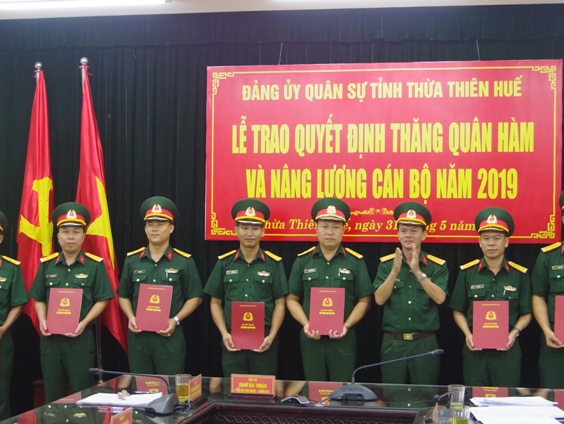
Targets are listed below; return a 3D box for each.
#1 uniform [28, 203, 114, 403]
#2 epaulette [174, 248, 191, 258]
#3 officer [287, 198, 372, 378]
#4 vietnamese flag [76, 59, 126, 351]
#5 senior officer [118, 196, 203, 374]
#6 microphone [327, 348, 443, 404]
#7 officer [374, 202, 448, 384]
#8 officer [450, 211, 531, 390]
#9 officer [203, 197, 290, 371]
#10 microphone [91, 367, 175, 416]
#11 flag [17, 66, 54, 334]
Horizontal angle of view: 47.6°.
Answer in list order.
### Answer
[{"bbox_3d":[-1.397,0.790,4.240,0.550,1.710,0.380,0,-1,-3],"label":"uniform"},{"bbox_3d":[-0.662,0.276,4.250,0.130,0.022,0.050,24,24,3],"label":"epaulette"},{"bbox_3d":[0.324,0.788,4.270,0.540,1.750,0.340,0,-1,6],"label":"officer"},{"bbox_3d":[-1.342,-0.048,4.750,0.360,2.130,0.250,0,-1,6],"label":"vietnamese flag"},{"bbox_3d":[-0.807,0.772,4.240,0.560,1.750,0.380,0,-1,3],"label":"senior officer"},{"bbox_3d":[0.479,0.750,2.930,0.510,0.240,0.160,0,-1,6],"label":"microphone"},{"bbox_3d":[0.821,0.800,4.050,0.490,1.720,0.420,0,-1,13],"label":"officer"},{"bbox_3d":[1.342,0.822,4.140,0.520,1.700,0.340,0,-1,6],"label":"officer"},{"bbox_3d":[-0.232,0.785,4.180,0.540,1.740,0.380,0,-1,1],"label":"officer"},{"bbox_3d":[-0.651,0.775,2.820,0.440,0.150,0.190,0,-1,18],"label":"microphone"},{"bbox_3d":[-1.864,-0.087,4.850,0.270,2.000,0.230,0,-1,6],"label":"flag"}]

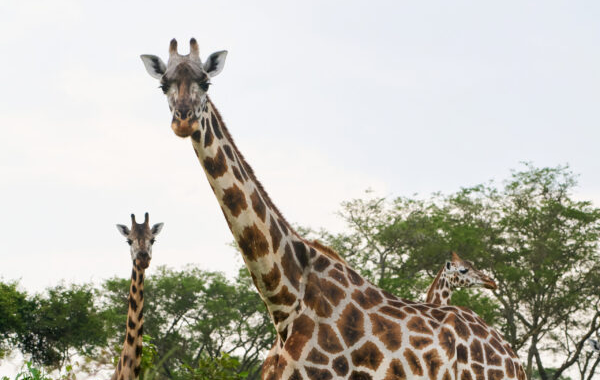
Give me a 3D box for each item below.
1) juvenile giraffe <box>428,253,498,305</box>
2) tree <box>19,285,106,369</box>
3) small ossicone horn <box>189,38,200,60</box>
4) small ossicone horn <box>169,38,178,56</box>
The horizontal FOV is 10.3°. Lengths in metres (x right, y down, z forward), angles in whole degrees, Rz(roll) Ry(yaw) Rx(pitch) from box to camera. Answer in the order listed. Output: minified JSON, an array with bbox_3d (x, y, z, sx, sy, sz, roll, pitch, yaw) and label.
[{"bbox_3d":[0.954,2.361,34.000,2.100,3.400,0.600,0,-4,0],"label":"juvenile giraffe"},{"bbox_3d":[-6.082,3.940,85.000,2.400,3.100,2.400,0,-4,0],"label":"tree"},{"bbox_3d":[-0.687,-0.915,21.700,0.075,0.140,0.075,0,-4,0],"label":"small ossicone horn"},{"bbox_3d":[-0.824,-0.928,21.700,0.065,0.125,0.070,0,-4,0],"label":"small ossicone horn"}]

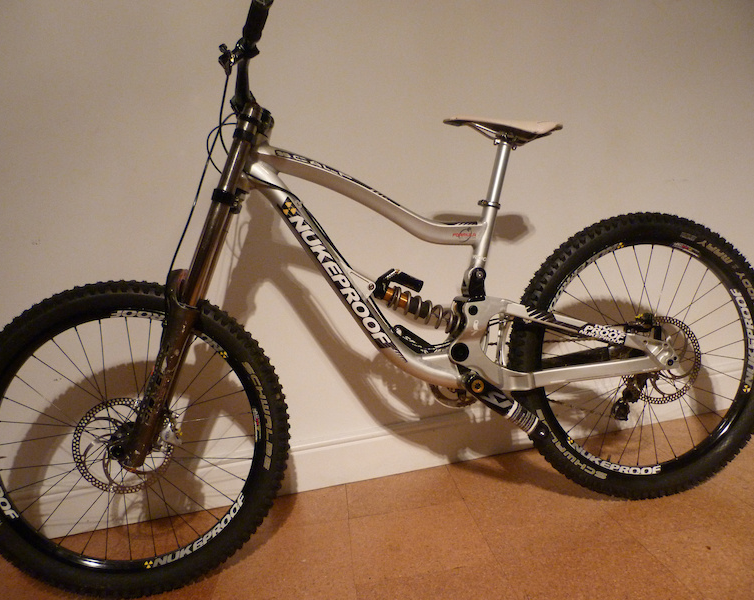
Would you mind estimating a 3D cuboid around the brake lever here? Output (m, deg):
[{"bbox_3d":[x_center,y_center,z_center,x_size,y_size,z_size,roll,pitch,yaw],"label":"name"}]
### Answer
[{"bbox_3d":[-0.255,-0.437,1.018,0.076,0.050,0.120,-8,2,-6],"label":"brake lever"}]

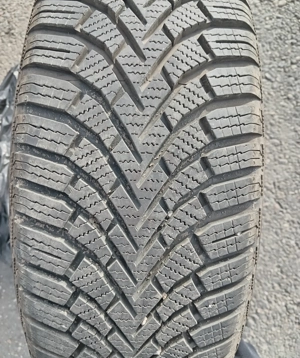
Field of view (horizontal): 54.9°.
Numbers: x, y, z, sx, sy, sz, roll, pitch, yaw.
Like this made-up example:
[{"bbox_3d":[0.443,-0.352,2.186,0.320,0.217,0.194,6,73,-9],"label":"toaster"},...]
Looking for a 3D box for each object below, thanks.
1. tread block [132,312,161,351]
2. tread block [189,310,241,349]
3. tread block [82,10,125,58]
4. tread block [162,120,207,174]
[{"bbox_3d":[-0.004,0.119,0.232,0.012,0.009,0.039,30,110,-14],"label":"tread block"},{"bbox_3d":[0.047,0.107,0.212,0.042,0.019,0.013,-13,23,-10],"label":"tread block"},{"bbox_3d":[-0.030,-0.097,0.195,0.019,0.009,0.035,-44,76,-10],"label":"tread block"},{"bbox_3d":[0.020,-0.020,0.184,0.037,0.009,0.017,-39,93,-7],"label":"tread block"}]

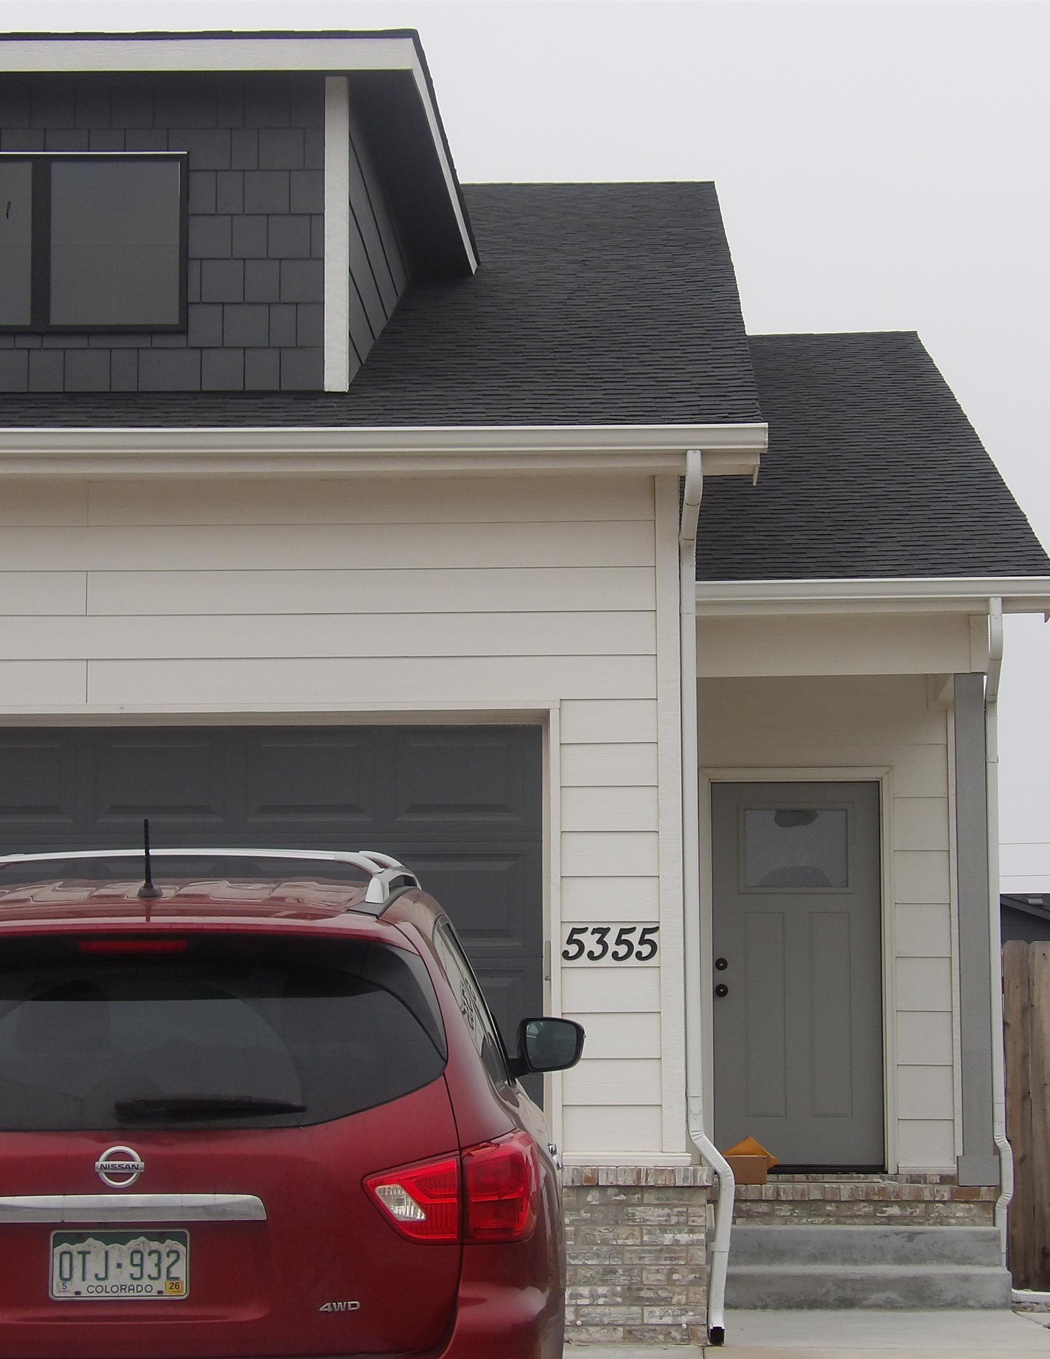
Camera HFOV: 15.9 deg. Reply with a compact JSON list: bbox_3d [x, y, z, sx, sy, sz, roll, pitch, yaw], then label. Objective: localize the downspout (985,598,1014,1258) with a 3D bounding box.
[{"bbox_3d":[2.220,1.160,17.670,0.110,3.126,0.240,0,-6,0],"label":"downspout"}]

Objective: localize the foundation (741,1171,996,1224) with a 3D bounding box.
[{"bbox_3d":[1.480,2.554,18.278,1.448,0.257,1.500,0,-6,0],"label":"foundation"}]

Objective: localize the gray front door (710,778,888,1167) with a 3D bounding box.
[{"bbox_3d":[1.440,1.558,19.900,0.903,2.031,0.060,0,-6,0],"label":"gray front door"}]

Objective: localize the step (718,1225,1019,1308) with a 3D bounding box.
[{"bbox_3d":[1.474,2.693,17.266,1.436,0.355,0.620,0,-6,0],"label":"step"}]

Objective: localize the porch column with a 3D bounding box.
[{"bbox_3d":[2.139,1.175,17.829,0.185,2.414,0.185,0,-6,0],"label":"porch column"}]

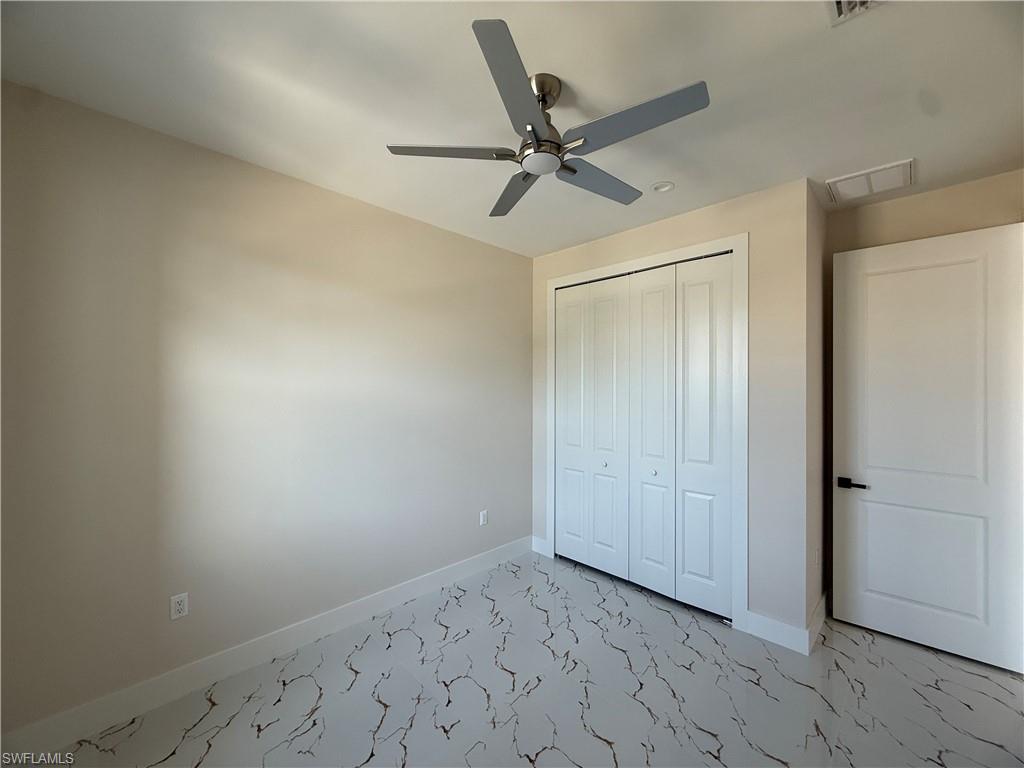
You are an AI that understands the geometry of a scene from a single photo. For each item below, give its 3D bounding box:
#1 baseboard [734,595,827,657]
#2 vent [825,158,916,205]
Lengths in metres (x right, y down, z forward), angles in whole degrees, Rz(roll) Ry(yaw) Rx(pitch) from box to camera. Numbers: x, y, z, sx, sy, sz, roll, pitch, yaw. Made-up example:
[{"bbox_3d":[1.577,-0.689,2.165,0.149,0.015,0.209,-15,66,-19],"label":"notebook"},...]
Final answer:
[{"bbox_3d":[1.814,1.526,2.789,0.412,0.142,0.593,0,0,45],"label":"baseboard"},{"bbox_3d":[2.167,-1.202,2.511,0.384,0.022,0.424,0,0,45],"label":"vent"}]

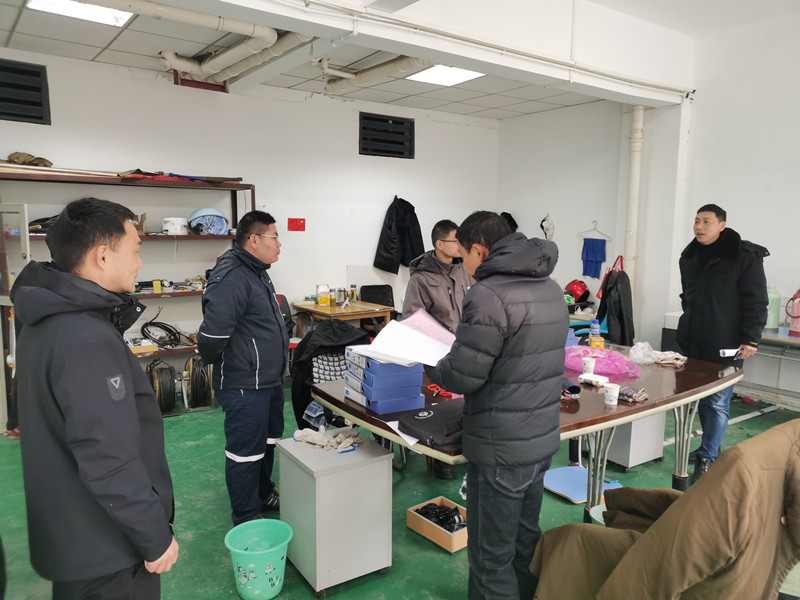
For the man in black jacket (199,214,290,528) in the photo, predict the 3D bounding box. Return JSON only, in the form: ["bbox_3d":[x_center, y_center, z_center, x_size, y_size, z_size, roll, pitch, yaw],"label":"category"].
[{"bbox_3d":[-0.882,0.356,3.558,0.440,1.710,0.530,0,7,-3],"label":"man in black jacket"}]

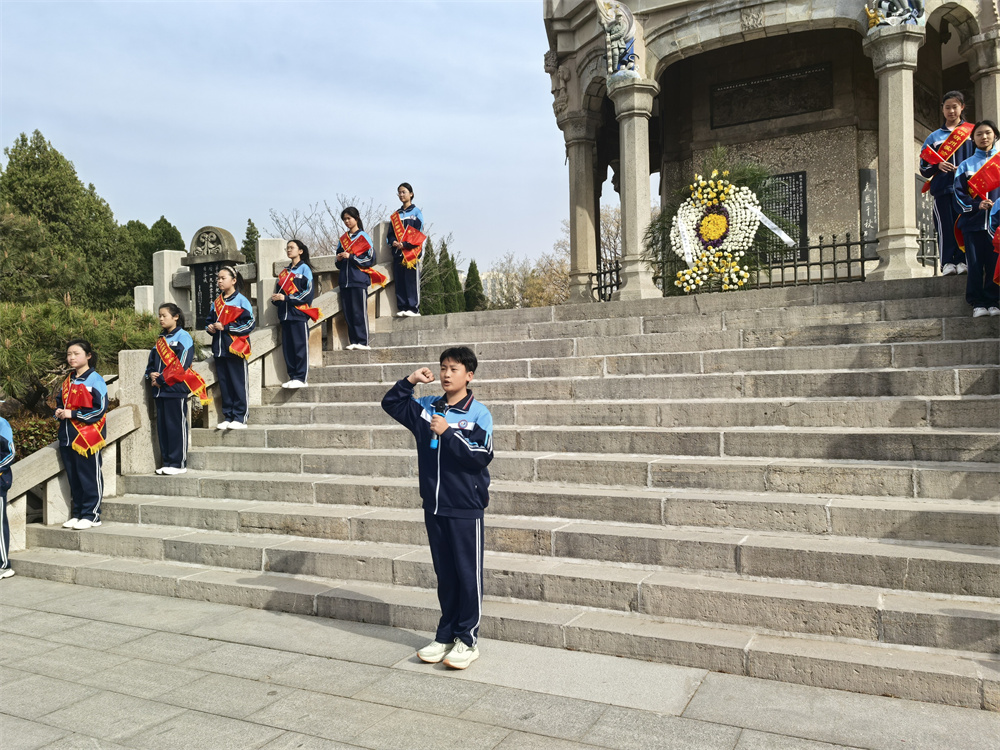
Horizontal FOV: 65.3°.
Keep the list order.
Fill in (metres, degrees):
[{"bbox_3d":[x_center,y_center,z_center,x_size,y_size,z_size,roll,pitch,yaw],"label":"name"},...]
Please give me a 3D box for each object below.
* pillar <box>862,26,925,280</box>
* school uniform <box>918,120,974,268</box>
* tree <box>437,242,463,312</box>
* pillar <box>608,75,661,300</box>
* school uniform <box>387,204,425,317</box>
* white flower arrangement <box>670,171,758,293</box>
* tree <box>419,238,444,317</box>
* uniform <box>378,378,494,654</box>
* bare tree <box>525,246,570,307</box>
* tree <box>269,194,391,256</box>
[{"bbox_3d":[3.592,-1.993,7.075,0.520,2.330,0.520,-2,0,26],"label":"pillar"},{"bbox_3d":[3.730,-1.488,6.502,0.440,1.200,0.290,-2,-1,25],"label":"school uniform"},{"bbox_3d":[-1.885,-2.600,30.000,1.300,5.200,1.300,-2,0,26],"label":"tree"},{"bbox_3d":[1.417,-1.947,8.155,0.520,2.350,0.520,-2,0,26],"label":"pillar"},{"bbox_3d":[-1.077,-1.317,8.890,0.430,1.240,0.290,-2,-1,31],"label":"school uniform"},{"bbox_3d":[2.100,-1.395,7.635,0.900,1.220,0.320,-2,0,26],"label":"white flower arrangement"},{"bbox_3d":[-2.673,-2.650,30.000,1.300,5.400,1.300,-2,0,26],"label":"tree"},{"bbox_3d":[-0.322,0.762,4.292,0.620,1.460,0.420,-2,0,38],"label":"uniform"},{"bbox_3d":[1.936,-1.620,29.942,3.200,6.800,3.200,-2,-1,26],"label":"bare tree"},{"bbox_3d":[-3.333,-0.938,15.455,2.700,5.300,2.700,-2,-1,26],"label":"tree"}]

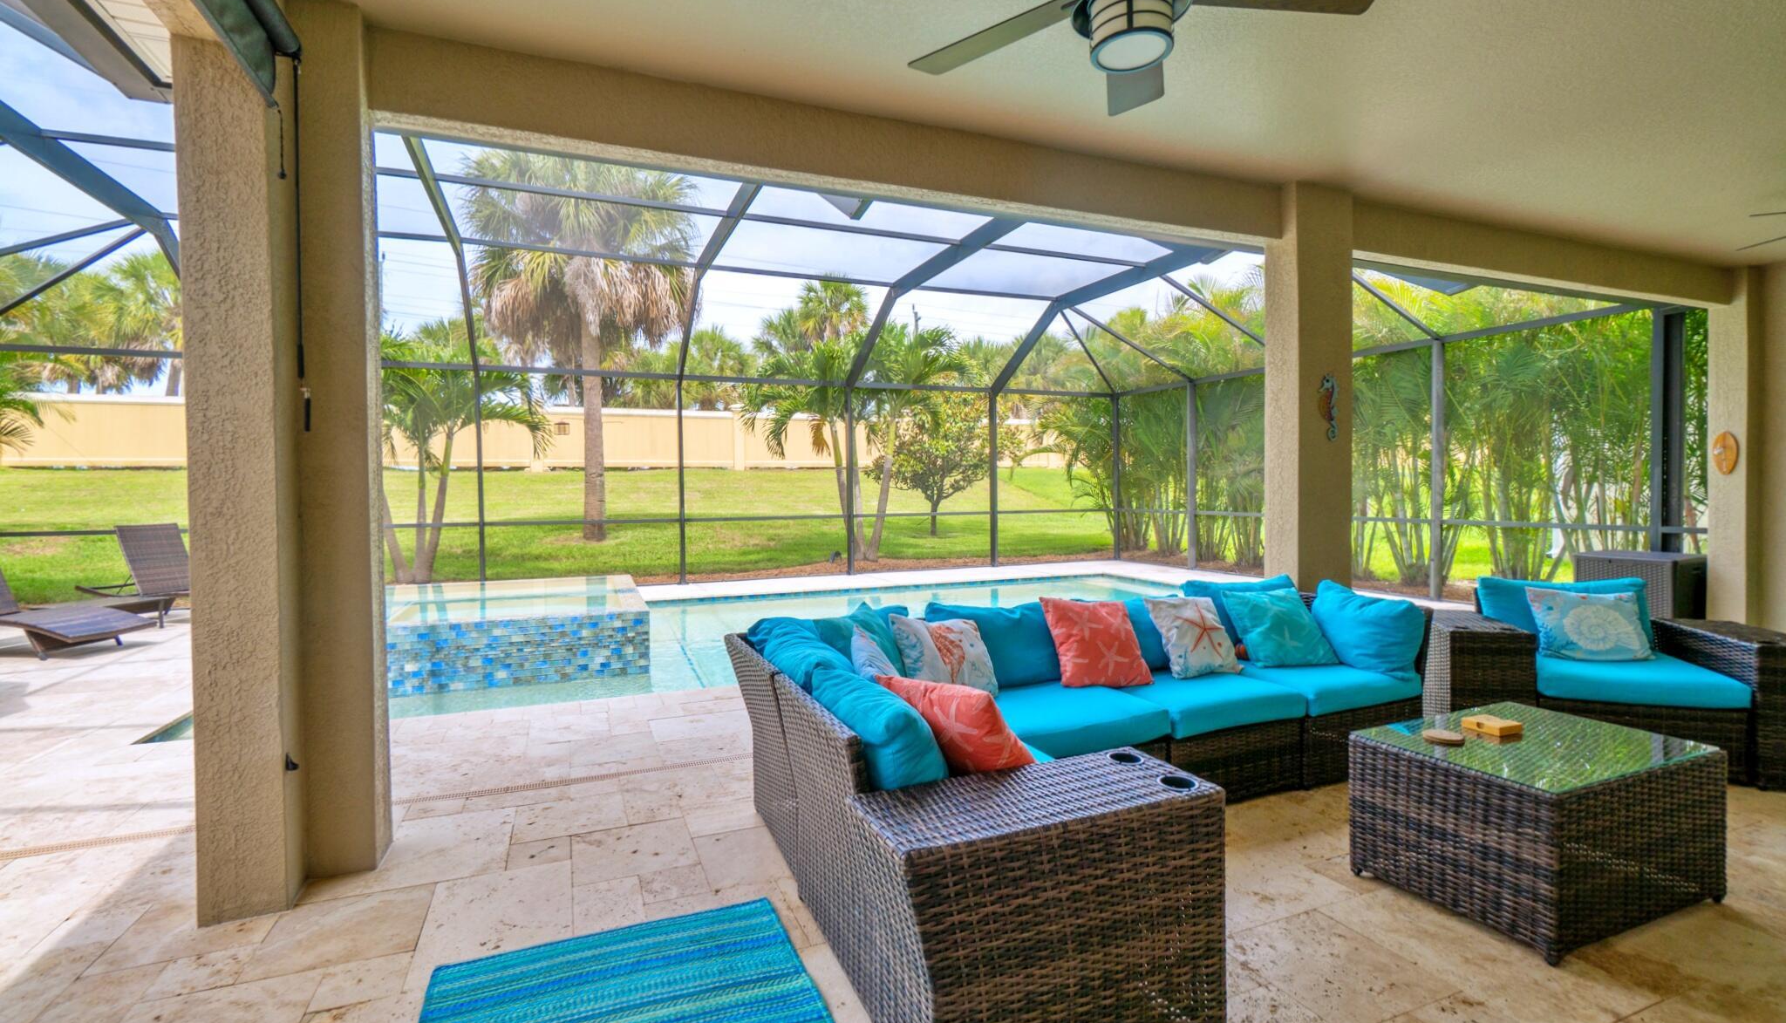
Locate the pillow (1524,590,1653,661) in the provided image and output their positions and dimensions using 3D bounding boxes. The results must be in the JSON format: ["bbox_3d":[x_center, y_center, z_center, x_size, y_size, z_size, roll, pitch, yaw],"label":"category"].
[{"bbox_3d":[3.332,0.540,3.561,0.460,0.335,0.130,-1,-20,16],"label":"pillow"}]

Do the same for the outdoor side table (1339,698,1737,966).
[{"bbox_3d":[1.945,0.924,2.271,0.825,0.446,0.555,-1,1,-22],"label":"outdoor side table"}]

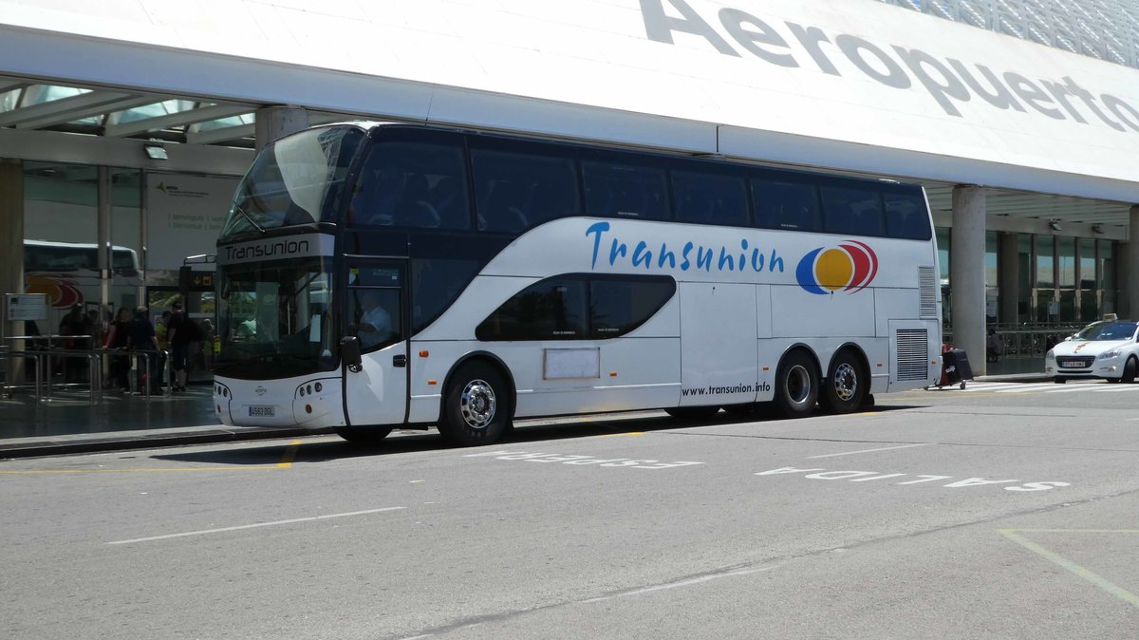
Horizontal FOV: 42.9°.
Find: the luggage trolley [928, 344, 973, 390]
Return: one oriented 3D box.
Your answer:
[{"bbox_3d":[8.219,1.006,31.300,0.950,1.030,0.640,0,0,25],"label":"luggage trolley"}]

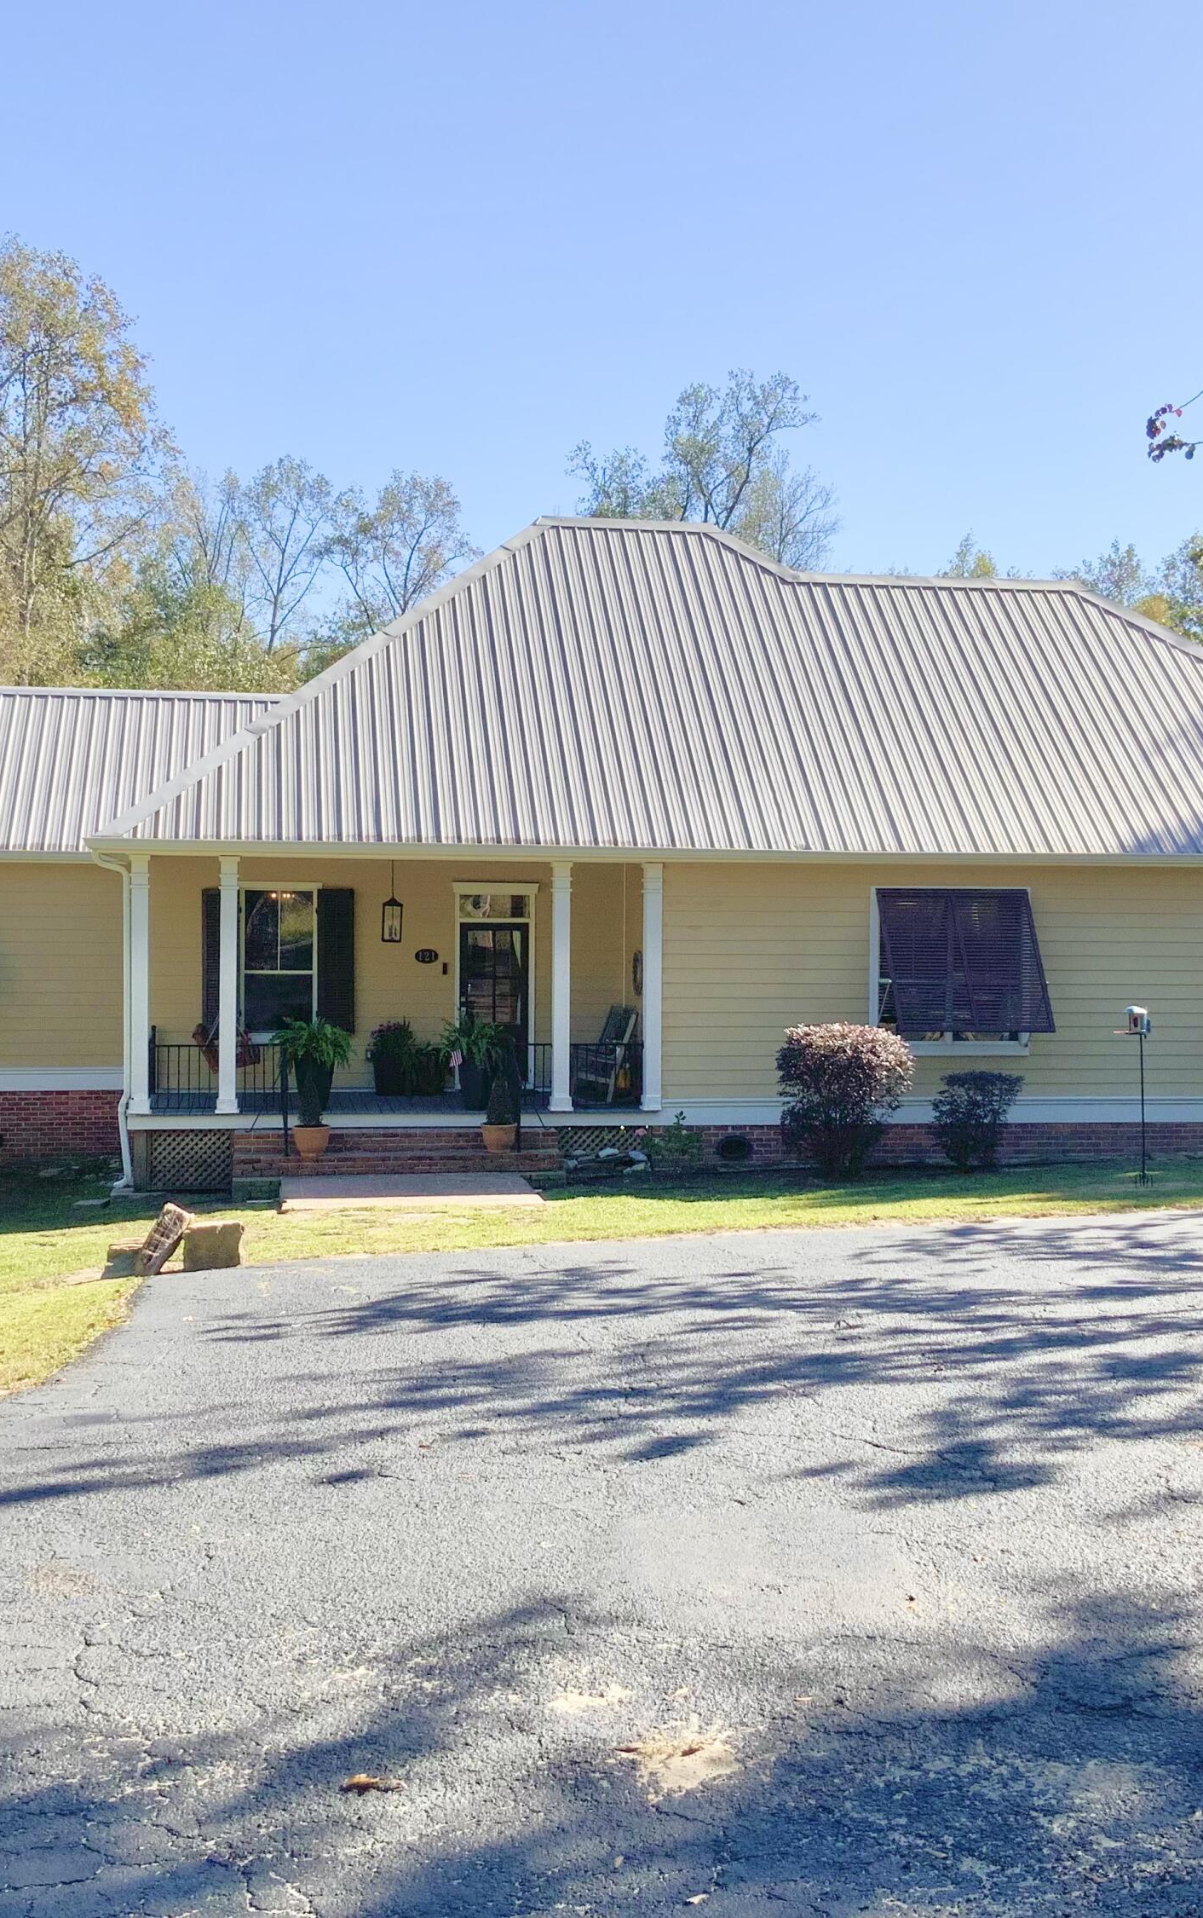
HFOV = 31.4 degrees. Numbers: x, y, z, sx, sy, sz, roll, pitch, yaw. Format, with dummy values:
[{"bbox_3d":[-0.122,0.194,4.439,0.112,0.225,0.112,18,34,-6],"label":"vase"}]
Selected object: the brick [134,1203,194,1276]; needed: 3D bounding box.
[{"bbox_3d":[-3.215,2.063,15.750,0.240,0.480,0.180,26,2,-9],"label":"brick"}]

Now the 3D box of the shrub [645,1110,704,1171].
[{"bbox_3d":[0.849,2.117,24.950,0.700,0.730,0.600,0,1,-7],"label":"shrub"}]

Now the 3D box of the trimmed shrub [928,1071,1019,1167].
[{"bbox_3d":[4.323,1.861,24.800,1.000,1.150,1.000,0,1,-7],"label":"trimmed shrub"}]

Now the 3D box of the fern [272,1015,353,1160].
[{"bbox_3d":[-3.328,1.474,24.672,0.927,1.614,0.900,0,1,-8],"label":"fern"}]

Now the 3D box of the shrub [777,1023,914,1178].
[{"bbox_3d":[2.854,1.642,24.878,1.620,1.755,1.440,0,1,-8],"label":"shrub"}]

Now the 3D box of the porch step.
[{"bbox_3d":[-2.327,2.235,24.709,3.728,0.460,0.700,0,1,-8],"label":"porch step"}]

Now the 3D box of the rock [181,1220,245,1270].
[{"bbox_3d":[-2.857,2.098,15.750,0.410,0.325,0.220,0,1,-20],"label":"rock"}]

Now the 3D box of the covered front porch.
[{"bbox_3d":[-2.527,0.370,26.194,6.311,3.140,2.750,0,1,-8],"label":"covered front porch"}]

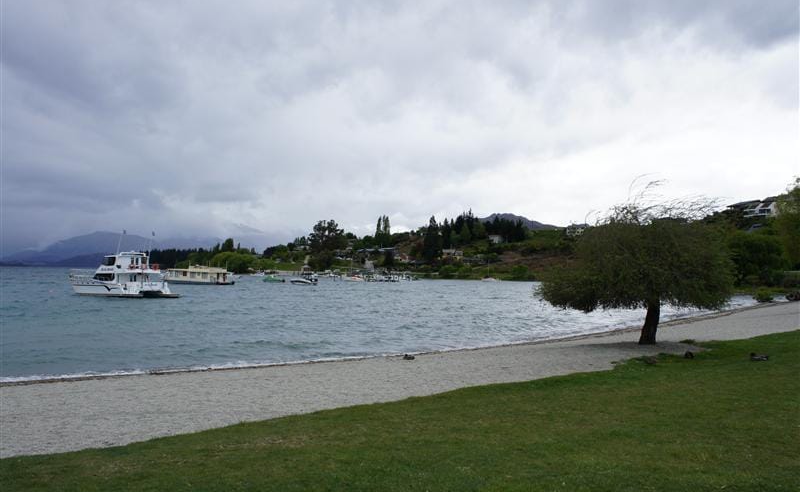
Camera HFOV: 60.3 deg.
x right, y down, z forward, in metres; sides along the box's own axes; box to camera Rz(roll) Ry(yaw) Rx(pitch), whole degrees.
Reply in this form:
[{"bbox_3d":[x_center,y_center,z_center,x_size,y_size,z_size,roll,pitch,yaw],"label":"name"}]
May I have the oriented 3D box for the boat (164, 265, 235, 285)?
[{"bbox_3d":[-41.040,5.940,139.620,14.500,3.600,4.870,0,-2,25],"label":"boat"}]

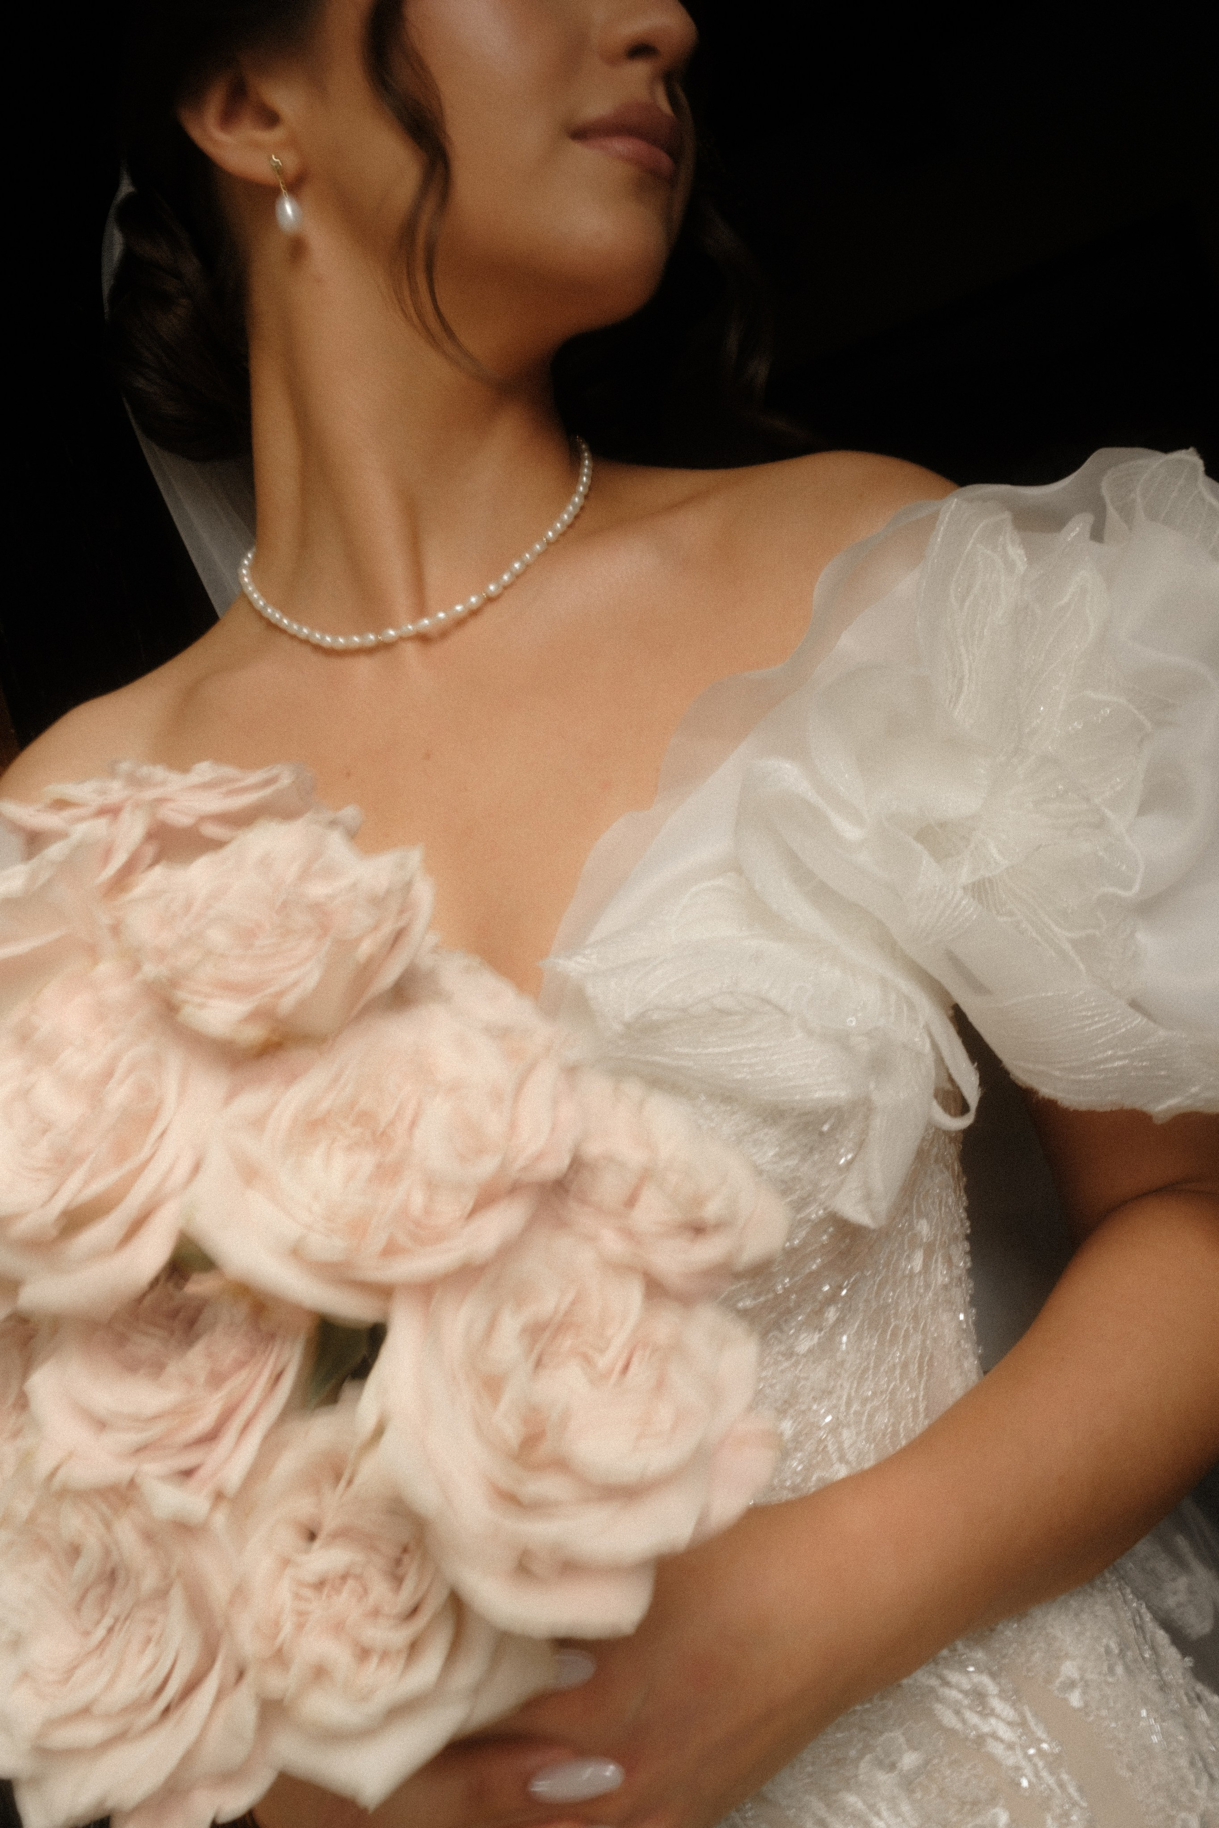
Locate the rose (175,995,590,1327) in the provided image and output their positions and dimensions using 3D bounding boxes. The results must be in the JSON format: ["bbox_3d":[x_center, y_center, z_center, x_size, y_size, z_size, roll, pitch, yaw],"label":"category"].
[{"bbox_3d":[-0.057,0.060,0.445,0.095,0.086,0.065,2,-22,-6],"label":"rose"}]

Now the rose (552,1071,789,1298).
[{"bbox_3d":[0.015,0.072,0.475,0.072,0.066,0.055,5,-10,-17],"label":"rose"}]

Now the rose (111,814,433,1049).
[{"bbox_3d":[-0.087,0.005,0.460,0.078,0.070,0.052,-2,-37,6],"label":"rose"}]

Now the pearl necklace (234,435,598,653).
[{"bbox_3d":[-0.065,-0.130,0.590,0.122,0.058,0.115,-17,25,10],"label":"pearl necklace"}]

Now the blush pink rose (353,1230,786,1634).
[{"bbox_3d":[-0.010,0.126,0.435,0.100,0.100,0.065,2,-27,-7],"label":"blush pink rose"}]

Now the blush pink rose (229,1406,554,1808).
[{"bbox_3d":[-0.052,0.167,0.430,0.082,0.094,0.062,1,-27,-2],"label":"blush pink rose"}]

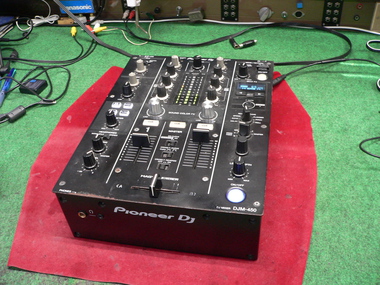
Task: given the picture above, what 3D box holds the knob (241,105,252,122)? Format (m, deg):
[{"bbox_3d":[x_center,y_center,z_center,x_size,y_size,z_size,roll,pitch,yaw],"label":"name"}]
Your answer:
[{"bbox_3d":[0.073,-0.037,0.503,0.016,0.017,0.016,-7,41,-3],"label":"knob"}]

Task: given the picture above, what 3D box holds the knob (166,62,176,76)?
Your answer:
[{"bbox_3d":[-0.030,-0.116,0.629,0.017,0.019,0.017,5,42,10],"label":"knob"}]

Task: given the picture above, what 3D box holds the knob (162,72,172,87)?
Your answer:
[{"bbox_3d":[-0.034,-0.090,0.574,0.015,0.018,0.015,-3,42,2],"label":"knob"}]

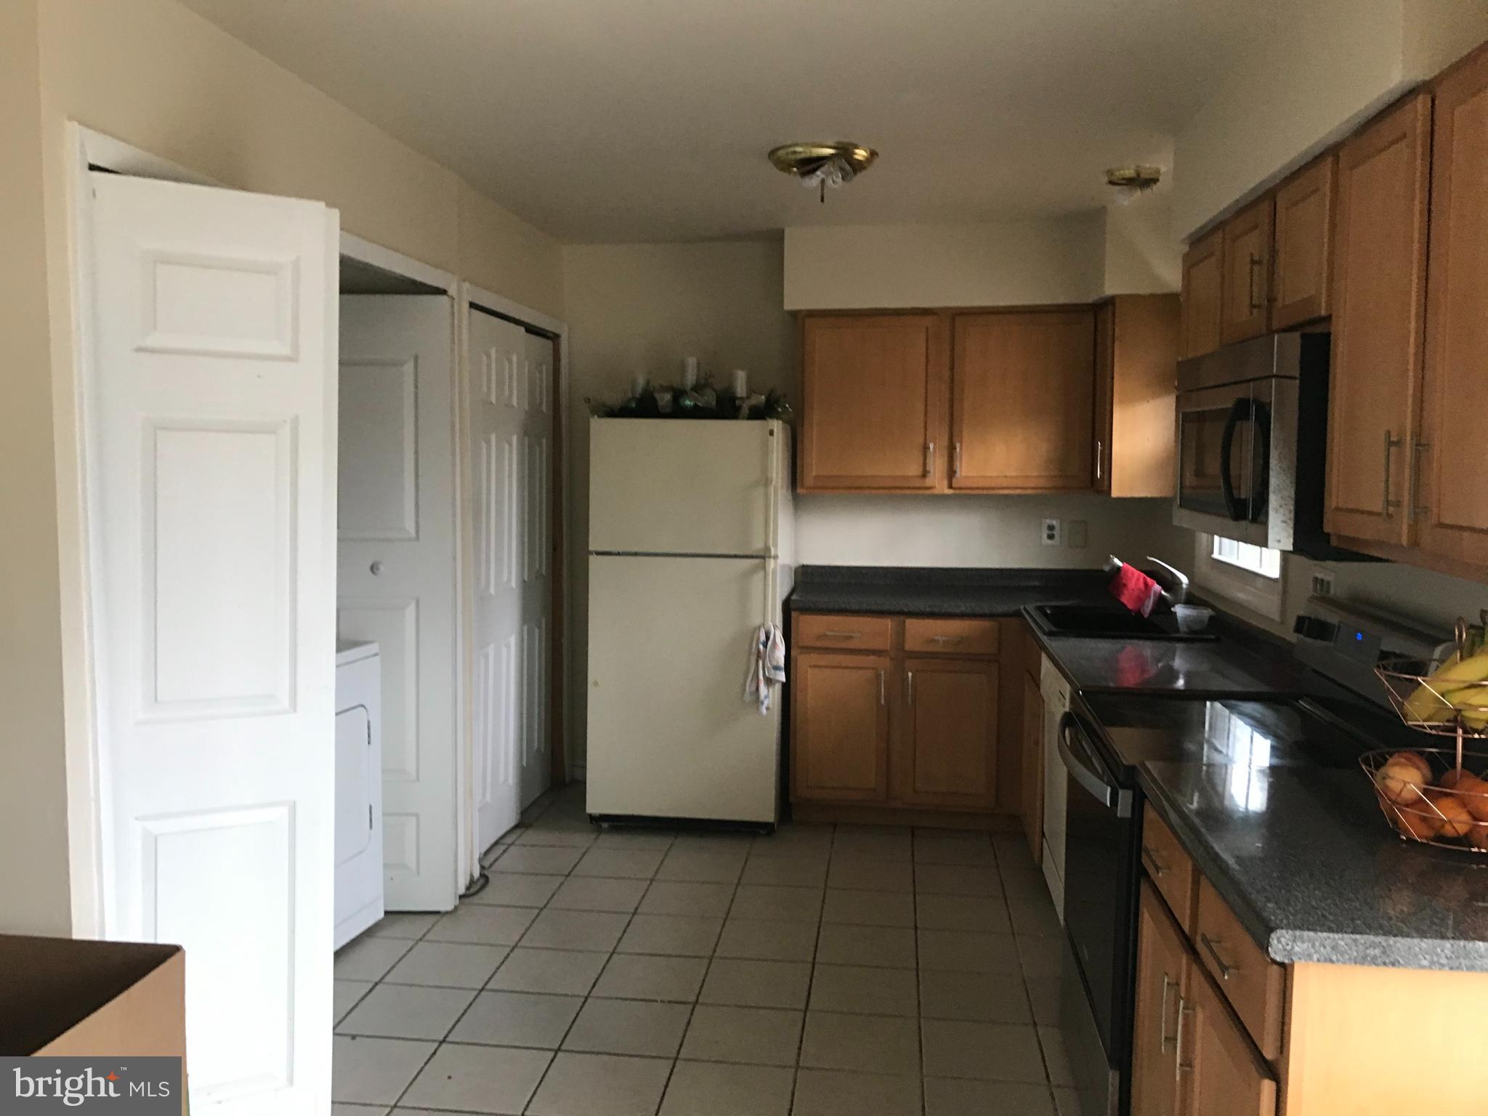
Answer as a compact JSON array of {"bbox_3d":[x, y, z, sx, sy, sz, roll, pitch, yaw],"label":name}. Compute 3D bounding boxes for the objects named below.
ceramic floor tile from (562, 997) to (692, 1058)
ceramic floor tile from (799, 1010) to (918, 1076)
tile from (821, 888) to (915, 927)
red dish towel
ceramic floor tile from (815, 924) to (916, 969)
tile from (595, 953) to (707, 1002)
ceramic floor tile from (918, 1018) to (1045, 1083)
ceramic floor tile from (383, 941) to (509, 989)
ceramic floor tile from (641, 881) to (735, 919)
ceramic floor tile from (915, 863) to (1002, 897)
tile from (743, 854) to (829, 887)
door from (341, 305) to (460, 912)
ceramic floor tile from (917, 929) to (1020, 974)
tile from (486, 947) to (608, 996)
[{"bbox_3d":[-0.302,1.243,3.179,0.300,0.012,0.300,1,5,7],"label":"ceramic floor tile"},{"bbox_3d":[0.304,1.253,3.105,0.300,0.012,0.300,1,5,7],"label":"ceramic floor tile"},{"bbox_3d":[0.418,1.175,4.027,0.302,0.010,0.302,1,5,7],"label":"tile"},{"bbox_3d":[1.394,0.120,4.264,0.180,0.195,0.090,1,5,7],"label":"red dish towel"},{"bbox_3d":[0.381,1.202,3.724,0.302,0.010,0.302,1,5,7],"label":"ceramic floor tile"},{"bbox_3d":[-0.264,1.222,3.498,0.300,0.012,0.300,1,5,7],"label":"tile"},{"bbox_3d":[0.610,1.262,3.082,0.302,0.010,0.302,1,5,7],"label":"ceramic floor tile"},{"bbox_3d":[-0.871,1.209,3.570,0.302,0.010,0.302,1,5,7],"label":"ceramic floor tile"},{"bbox_3d":[-0.189,1.167,4.103,0.300,0.012,0.300,1,5,7],"label":"ceramic floor tile"},{"bbox_3d":[0.759,1.152,4.292,0.302,0.010,0.302,1,5,7],"label":"ceramic floor tile"},{"bbox_3d":[0.152,1.160,4.428,0.304,0.010,0.304,1,5,7],"label":"tile"},{"bbox_3d":[-1.174,0.163,3.884,0.459,1.990,0.040,0,5,1],"label":"door"},{"bbox_3d":[0.692,1.227,3.741,0.304,0.010,0.304,1,5,7],"label":"ceramic floor tile"},{"bbox_3d":[-0.576,1.231,3.583,0.304,0.010,0.304,1,5,7],"label":"tile"}]

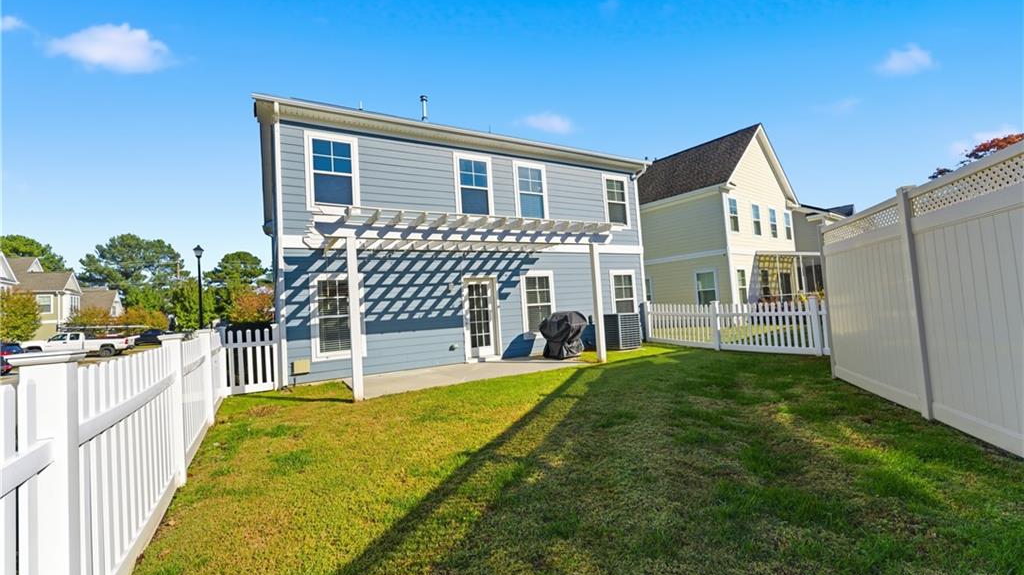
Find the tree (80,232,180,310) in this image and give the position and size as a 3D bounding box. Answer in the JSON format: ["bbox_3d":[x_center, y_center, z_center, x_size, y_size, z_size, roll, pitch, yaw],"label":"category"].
[{"bbox_3d":[-71.655,-0.240,74.578,13.500,19.530,13.500,-1,-3,-44],"label":"tree"}]

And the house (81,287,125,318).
[{"bbox_3d":[-64.356,4.375,61.993,9.500,8.400,10.000,-2,-3,-29],"label":"house"}]

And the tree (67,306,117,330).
[{"bbox_3d":[-42.105,4.074,39.906,3.600,4.340,3.600,-6,-3,43],"label":"tree"}]

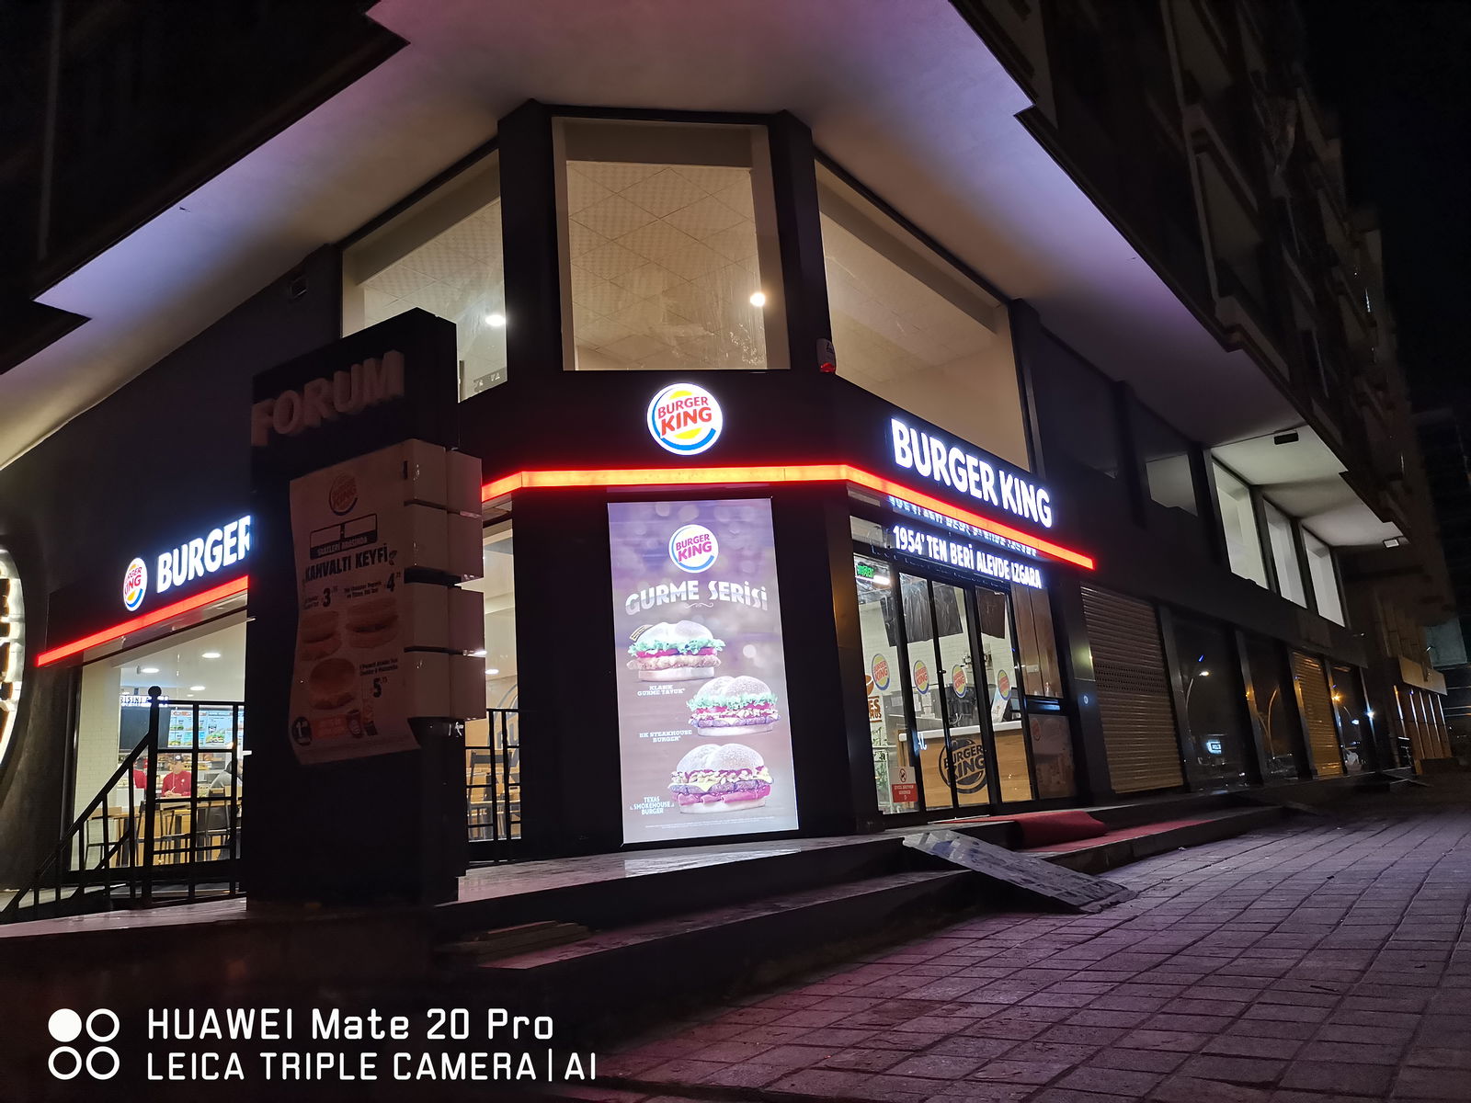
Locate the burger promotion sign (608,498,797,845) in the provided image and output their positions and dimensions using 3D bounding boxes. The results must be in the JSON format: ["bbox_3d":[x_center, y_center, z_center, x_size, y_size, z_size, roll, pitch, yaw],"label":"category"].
[{"bbox_3d":[-0.266,0.883,9.084,1.360,2.688,0.080,-2,-13,-10],"label":"burger promotion sign"}]

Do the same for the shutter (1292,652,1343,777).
[{"bbox_3d":[12.994,3.625,25.408,0.080,2.672,3.253,-14,-16,35],"label":"shutter"}]

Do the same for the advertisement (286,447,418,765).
[{"bbox_3d":[-1.437,0.195,4.268,0.683,1.137,0.040,-12,-15,31],"label":"advertisement"}]

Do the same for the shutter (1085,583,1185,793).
[{"bbox_3d":[5.446,1.889,15.450,0.080,2.572,2.879,-14,-16,35],"label":"shutter"}]

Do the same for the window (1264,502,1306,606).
[{"bbox_3d":[12.400,0.079,25.724,0.080,2.169,2.532,-14,-16,35],"label":"window"}]

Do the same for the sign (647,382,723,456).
[{"bbox_3d":[-0.403,-1.099,9.337,0.616,0.626,0.120,-2,-13,-10],"label":"sign"}]

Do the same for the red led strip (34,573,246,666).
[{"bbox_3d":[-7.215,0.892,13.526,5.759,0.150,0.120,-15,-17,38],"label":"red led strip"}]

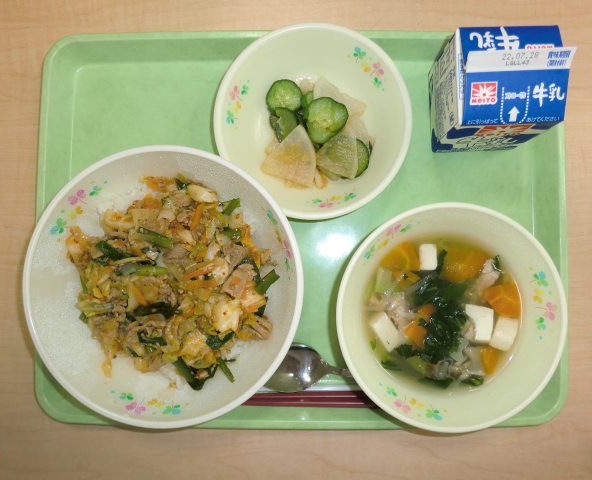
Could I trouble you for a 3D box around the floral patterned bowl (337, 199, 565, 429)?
[{"bbox_3d":[0.088,0.045,0.300,0.130,0.057,0.130,0,87,1],"label":"floral patterned bowl"}]

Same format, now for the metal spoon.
[{"bbox_3d":[0.052,0.091,0.318,0.165,0.020,0.034,8,88,1],"label":"metal spoon"}]

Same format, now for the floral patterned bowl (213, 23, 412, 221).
[{"bbox_3d":[0.011,-0.070,0.312,0.120,0.045,0.120,0,87,1],"label":"floral patterned bowl"}]

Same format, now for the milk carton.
[{"bbox_3d":[0.121,-0.092,0.290,0.058,0.087,0.057,-2,87,1],"label":"milk carton"}]

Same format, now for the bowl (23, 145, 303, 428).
[{"bbox_3d":[-0.073,0.027,0.300,0.157,0.065,0.157,0,87,1],"label":"bowl"}]

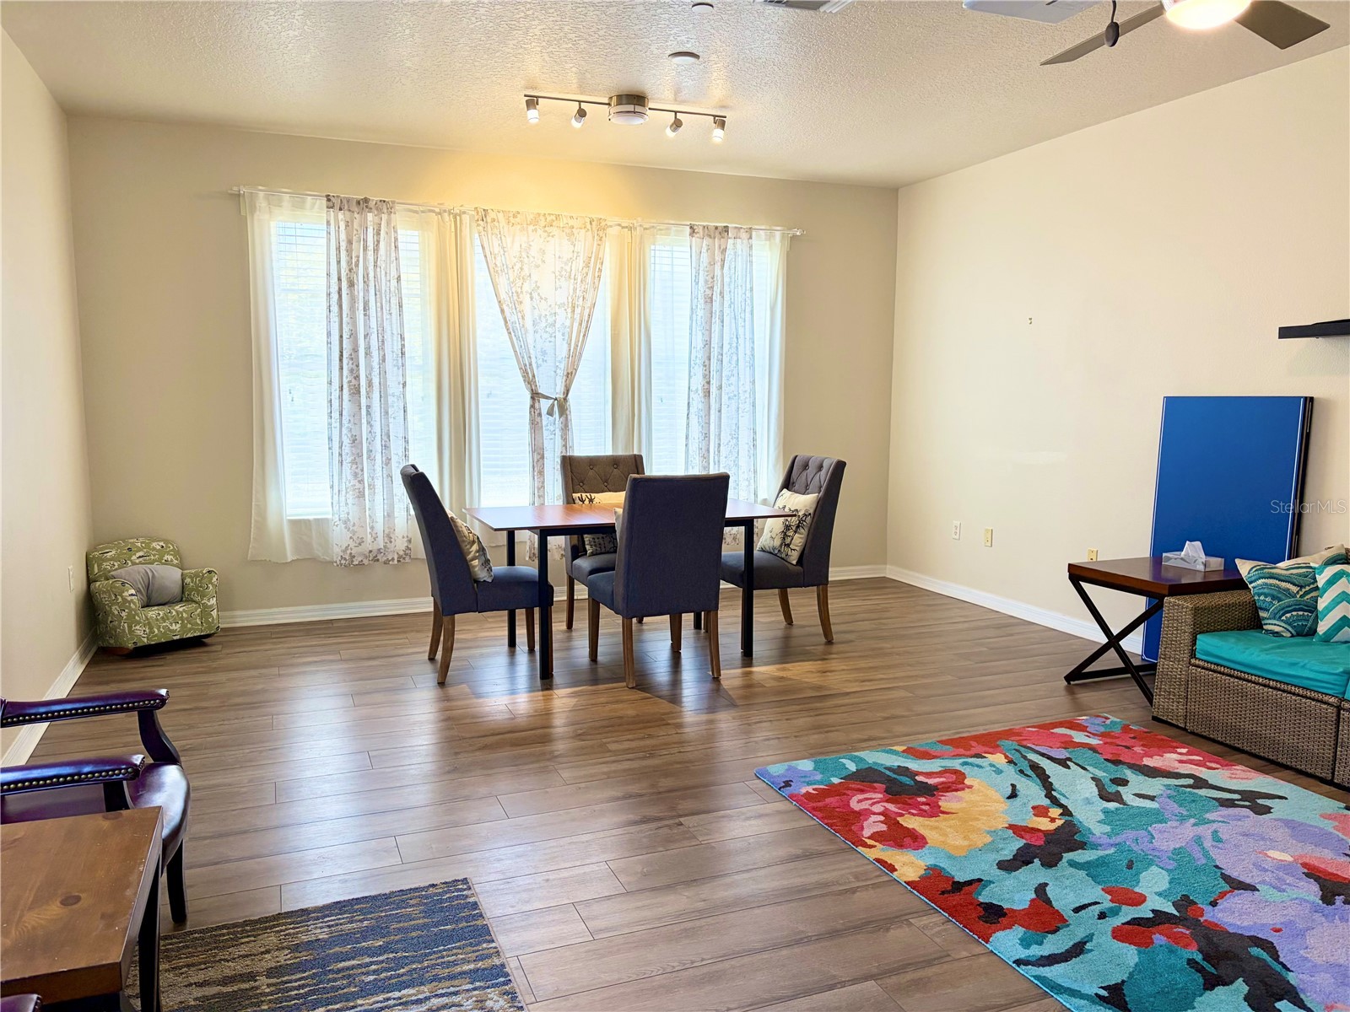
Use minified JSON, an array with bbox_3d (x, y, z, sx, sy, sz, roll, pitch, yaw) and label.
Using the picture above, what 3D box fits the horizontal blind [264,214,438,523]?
[{"bbox_3d":[-1.900,-0.793,6.063,0.870,1.740,0.060,-3,7,-22],"label":"horizontal blind"}]

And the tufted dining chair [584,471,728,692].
[{"bbox_3d":[-0.089,0.323,5.056,0.500,1.020,0.650,-3,7,-22],"label":"tufted dining chair"}]

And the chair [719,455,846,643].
[{"bbox_3d":[0.533,0.238,5.639,0.665,1.004,0.490,-3,7,-22],"label":"chair"}]

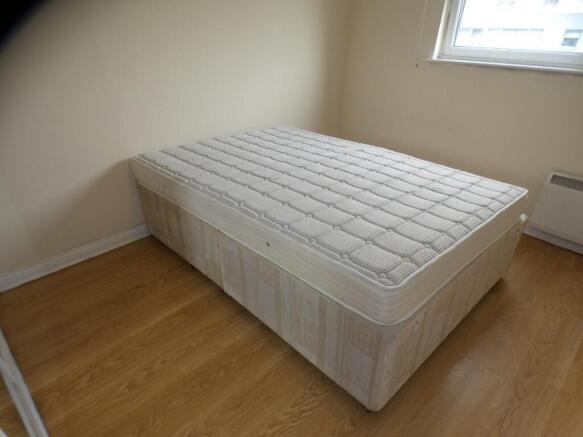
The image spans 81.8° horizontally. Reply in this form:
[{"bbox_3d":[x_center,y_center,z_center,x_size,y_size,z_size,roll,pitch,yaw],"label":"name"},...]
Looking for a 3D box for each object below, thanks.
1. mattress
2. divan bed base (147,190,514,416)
[{"bbox_3d":[0.130,-0.206,2.088,1.360,0.163,1.957,-20,32,-39],"label":"mattress"},{"bbox_3d":[0.124,0.051,2.205,1.360,0.404,1.957,-20,32,-39],"label":"divan bed base"}]

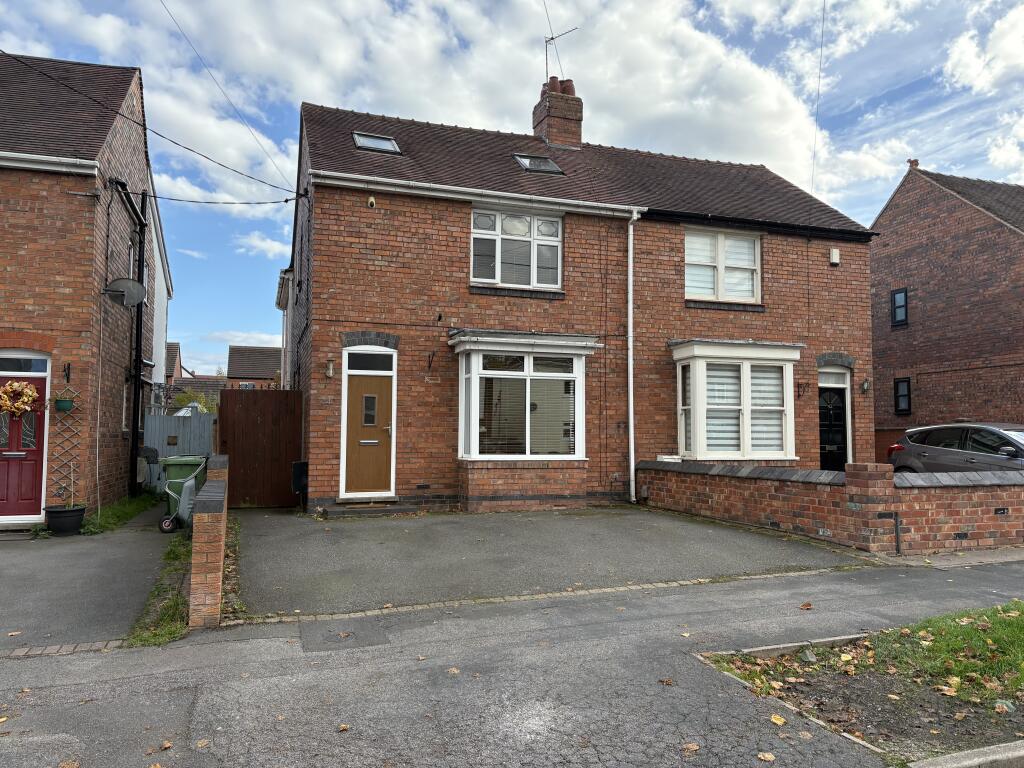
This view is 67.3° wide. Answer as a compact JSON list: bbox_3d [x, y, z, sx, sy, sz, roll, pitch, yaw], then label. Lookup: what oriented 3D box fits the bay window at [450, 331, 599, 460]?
[{"bbox_3d":[0.220,0.173,12.800,2.432,2.169,0.807,1,-3,-20],"label":"bay window"}]

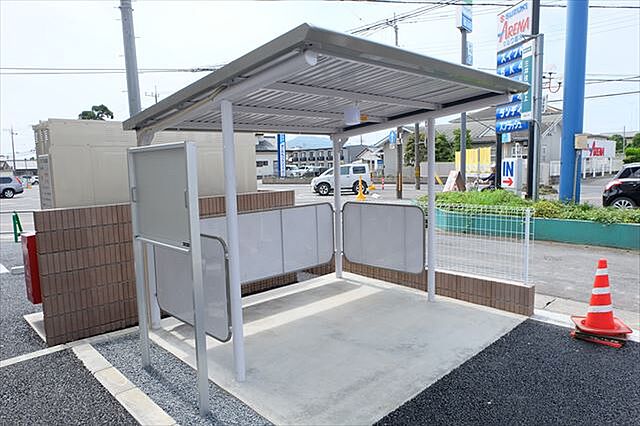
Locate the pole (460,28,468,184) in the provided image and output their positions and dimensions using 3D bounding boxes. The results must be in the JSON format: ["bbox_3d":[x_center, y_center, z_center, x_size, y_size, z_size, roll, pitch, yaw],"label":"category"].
[{"bbox_3d":[7.107,-4.752,21.000,0.250,7.900,0.250,0,6,17],"label":"pole"}]

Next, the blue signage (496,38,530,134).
[{"bbox_3d":[6.094,-3.898,13.245,0.250,2.723,1.625,-3,6,-11],"label":"blue signage"}]

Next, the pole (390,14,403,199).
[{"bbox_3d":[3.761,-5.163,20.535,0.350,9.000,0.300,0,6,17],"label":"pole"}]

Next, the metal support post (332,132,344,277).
[{"bbox_3d":[0.277,-0.078,6.241,0.085,2.090,0.085,-7,8,-43],"label":"metal support post"}]

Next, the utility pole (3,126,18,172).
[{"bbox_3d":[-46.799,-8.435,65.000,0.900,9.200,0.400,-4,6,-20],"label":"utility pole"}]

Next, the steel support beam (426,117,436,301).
[{"bbox_3d":[1.325,-0.021,5.038,0.085,2.170,0.085,-7,8,-43],"label":"steel support beam"}]

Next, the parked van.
[{"bbox_3d":[1.175,-1.930,25.000,3.500,1.780,1.530,-2,6,-5],"label":"parked van"}]

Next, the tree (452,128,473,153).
[{"bbox_3d":[11.028,-4.370,33.000,1.700,4.300,1.700,0,6,17],"label":"tree"}]

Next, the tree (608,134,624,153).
[{"bbox_3d":[33.377,-6.685,48.000,2.000,4.500,2.000,2,7,30],"label":"tree"}]

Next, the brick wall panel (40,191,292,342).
[{"bbox_3d":[-1.515,0.488,5.165,3.200,1.290,0.120,-7,8,-43],"label":"brick wall panel"}]

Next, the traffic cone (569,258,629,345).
[{"bbox_3d":[2.622,0.775,3.962,0.400,0.740,0.400,-2,6,-3],"label":"traffic cone"}]

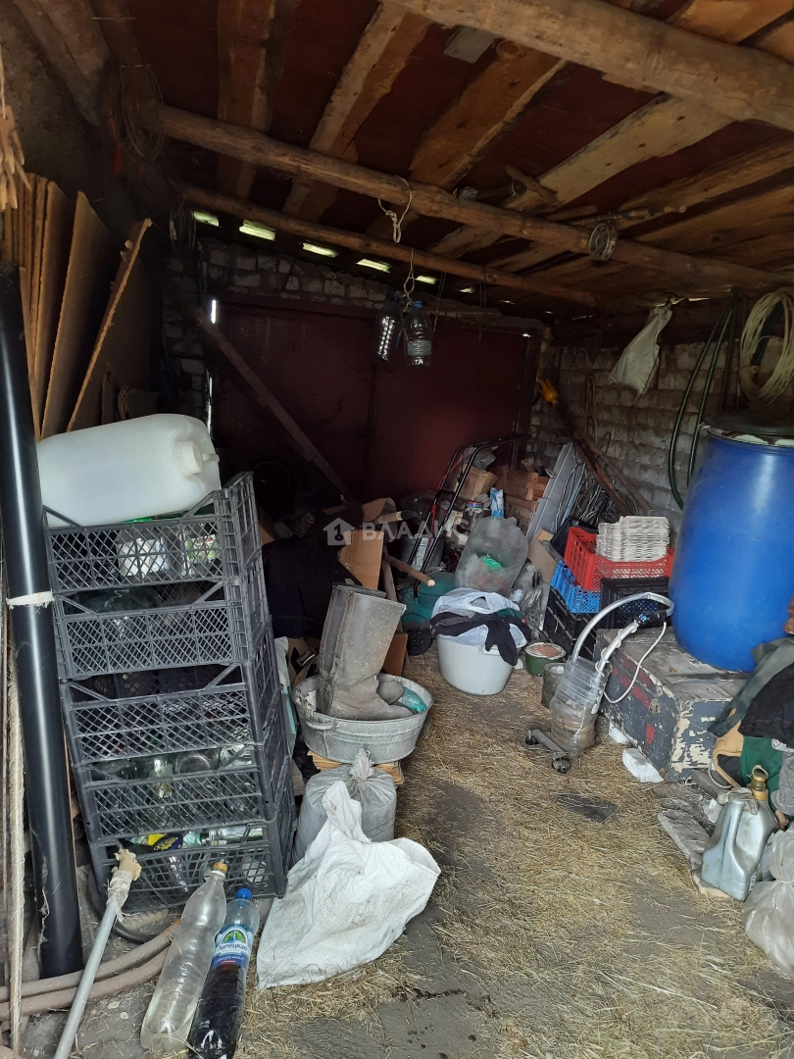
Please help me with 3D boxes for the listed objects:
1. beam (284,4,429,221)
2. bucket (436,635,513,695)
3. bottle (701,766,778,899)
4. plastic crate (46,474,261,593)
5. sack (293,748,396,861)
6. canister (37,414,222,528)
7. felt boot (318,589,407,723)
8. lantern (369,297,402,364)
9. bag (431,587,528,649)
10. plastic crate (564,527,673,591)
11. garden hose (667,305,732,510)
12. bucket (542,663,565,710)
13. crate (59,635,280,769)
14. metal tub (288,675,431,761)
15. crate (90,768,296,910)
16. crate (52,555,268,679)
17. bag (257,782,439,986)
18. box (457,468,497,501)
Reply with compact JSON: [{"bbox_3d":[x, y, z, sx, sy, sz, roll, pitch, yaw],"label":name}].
[{"bbox_3d":[-0.265,-1.425,2.850,0.140,0.040,2.750,9,13,-14],"label":"beam"},{"bbox_3d":[0.372,0.602,3.300,0.375,0.220,0.360,5,11,0],"label":"bucket"},{"bbox_3d":[0.917,0.777,1.948,0.115,0.295,0.210,13,17,41],"label":"bottle"},{"bbox_3d":[-0.531,0.001,1.628,0.400,0.193,0.306,-5,11,0],"label":"plastic crate"},{"bbox_3d":[-0.148,0.740,2.070,0.285,0.310,0.265,5,11,0],"label":"sack"},{"bbox_3d":[-0.615,-0.141,1.737,0.390,0.210,0.280,-11,12,0],"label":"canister"},{"bbox_3d":[-0.097,0.455,2.460,0.340,0.460,0.240,1,13,0],"label":"felt boot"},{"bbox_3d":[-0.056,-1.023,3.800,0.150,0.340,0.150,15,12,-1],"label":"lantern"},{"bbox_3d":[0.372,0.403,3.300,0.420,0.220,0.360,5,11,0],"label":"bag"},{"bbox_3d":[1.135,0.143,3.830,0.400,0.200,0.580,2,13,1],"label":"plastic crate"},{"bbox_3d":[1.380,-0.510,3.360,0.120,0.950,0.350,-2,13,-15],"label":"garden hose"},{"bbox_3d":[0.654,0.631,2.949,0.140,0.165,0.140,1,13,0],"label":"bucket"},{"bbox_3d":[-0.498,0.358,1.696,0.400,0.194,0.306,-5,11,0],"label":"crate"},{"bbox_3d":[-0.114,0.609,2.345,0.445,0.160,0.430,5,11,-1],"label":"metal tub"},{"bbox_3d":[-0.462,0.716,1.758,0.400,0.195,0.310,-5,13,0],"label":"crate"},{"bbox_3d":[-0.515,0.179,1.662,0.400,0.184,0.306,-5,11,0],"label":"crate"},{"bbox_3d":[-0.100,0.830,1.770,0.430,0.270,0.420,1,13,0],"label":"bag"},{"bbox_3d":[0.452,-0.263,4.150,0.160,0.190,0.140,19,13,17],"label":"box"}]

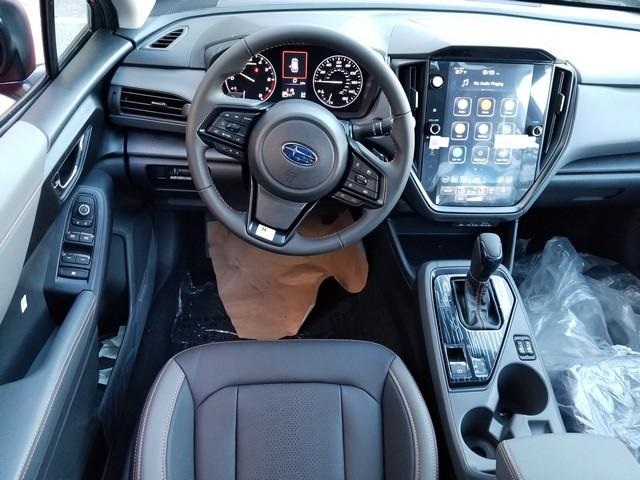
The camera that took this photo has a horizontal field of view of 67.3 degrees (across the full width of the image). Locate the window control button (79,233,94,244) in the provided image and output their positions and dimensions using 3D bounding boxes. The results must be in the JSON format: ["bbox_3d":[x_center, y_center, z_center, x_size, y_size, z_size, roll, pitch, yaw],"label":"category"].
[{"bbox_3d":[-0.373,-0.003,0.770,0.022,0.009,0.016,5,70,0],"label":"window control button"}]

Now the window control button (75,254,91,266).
[{"bbox_3d":[-0.374,0.032,0.760,0.022,0.009,0.016,5,70,0],"label":"window control button"}]

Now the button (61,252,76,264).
[{"bbox_3d":[-0.397,0.030,0.760,0.022,0.009,0.016,5,70,0],"label":"button"}]

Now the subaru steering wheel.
[{"bbox_3d":[-0.030,-0.155,0.798,0.370,0.370,0.085,15,14,-2],"label":"subaru steering wheel"}]

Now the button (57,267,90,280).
[{"bbox_3d":[-0.386,0.052,0.753,0.045,0.008,0.016,5,70,0],"label":"button"}]

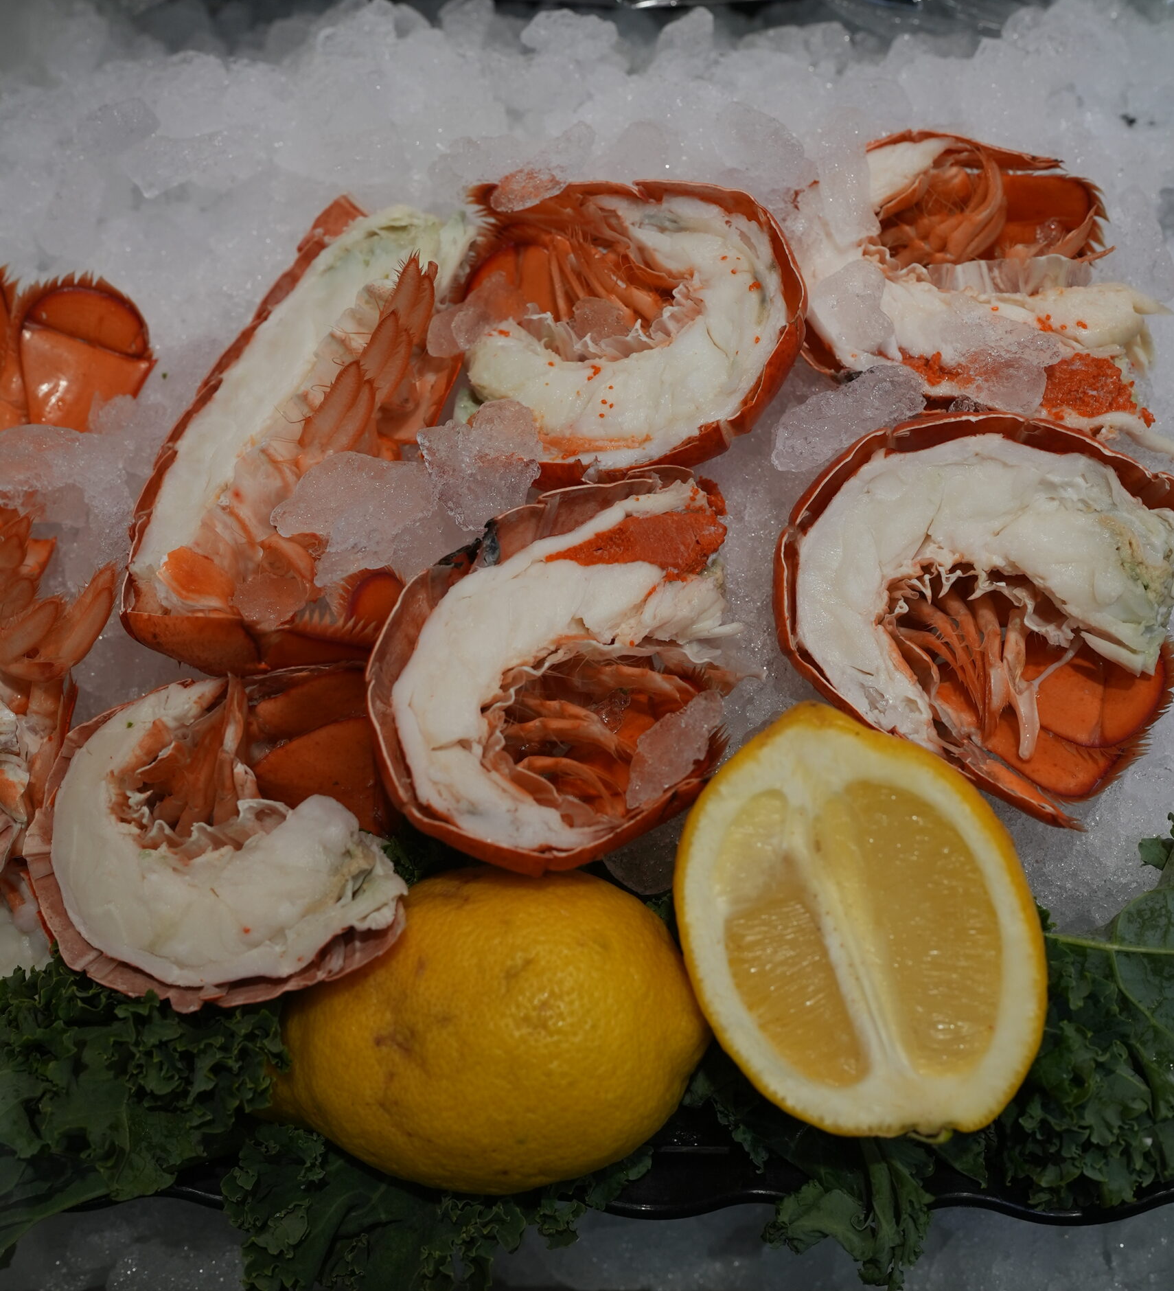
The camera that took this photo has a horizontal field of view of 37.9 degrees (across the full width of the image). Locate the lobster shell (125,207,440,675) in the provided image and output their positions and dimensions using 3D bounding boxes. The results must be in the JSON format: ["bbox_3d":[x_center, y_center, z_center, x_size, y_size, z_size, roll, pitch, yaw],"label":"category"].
[{"bbox_3d":[-0.065,-0.049,0.441,0.068,0.036,0.140,19,64,4],"label":"lobster shell"}]

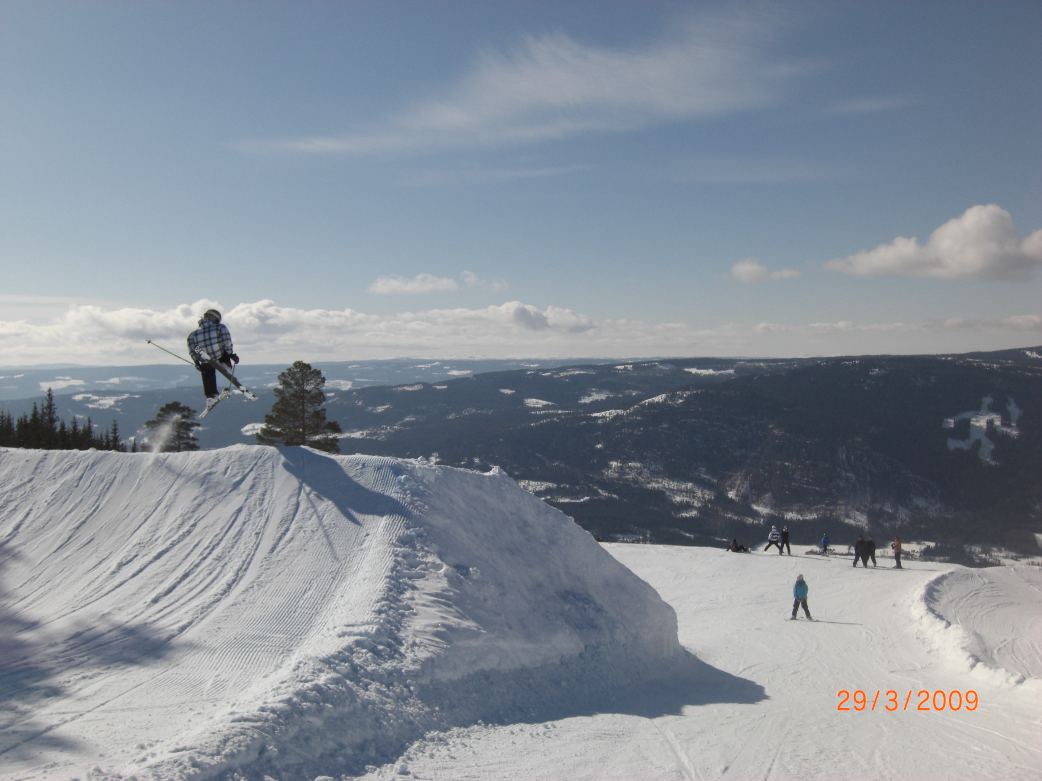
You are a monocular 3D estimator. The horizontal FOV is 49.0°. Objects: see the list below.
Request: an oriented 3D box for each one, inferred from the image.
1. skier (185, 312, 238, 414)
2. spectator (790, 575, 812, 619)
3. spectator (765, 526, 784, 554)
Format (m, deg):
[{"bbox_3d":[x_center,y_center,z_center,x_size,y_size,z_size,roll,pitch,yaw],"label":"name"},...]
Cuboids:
[{"bbox_3d":[-5.105,-0.494,19.000,0.780,1.660,0.750,0,2,15],"label":"skier"},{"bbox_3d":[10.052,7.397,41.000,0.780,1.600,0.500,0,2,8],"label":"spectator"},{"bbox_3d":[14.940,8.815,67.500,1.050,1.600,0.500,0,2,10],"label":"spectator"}]

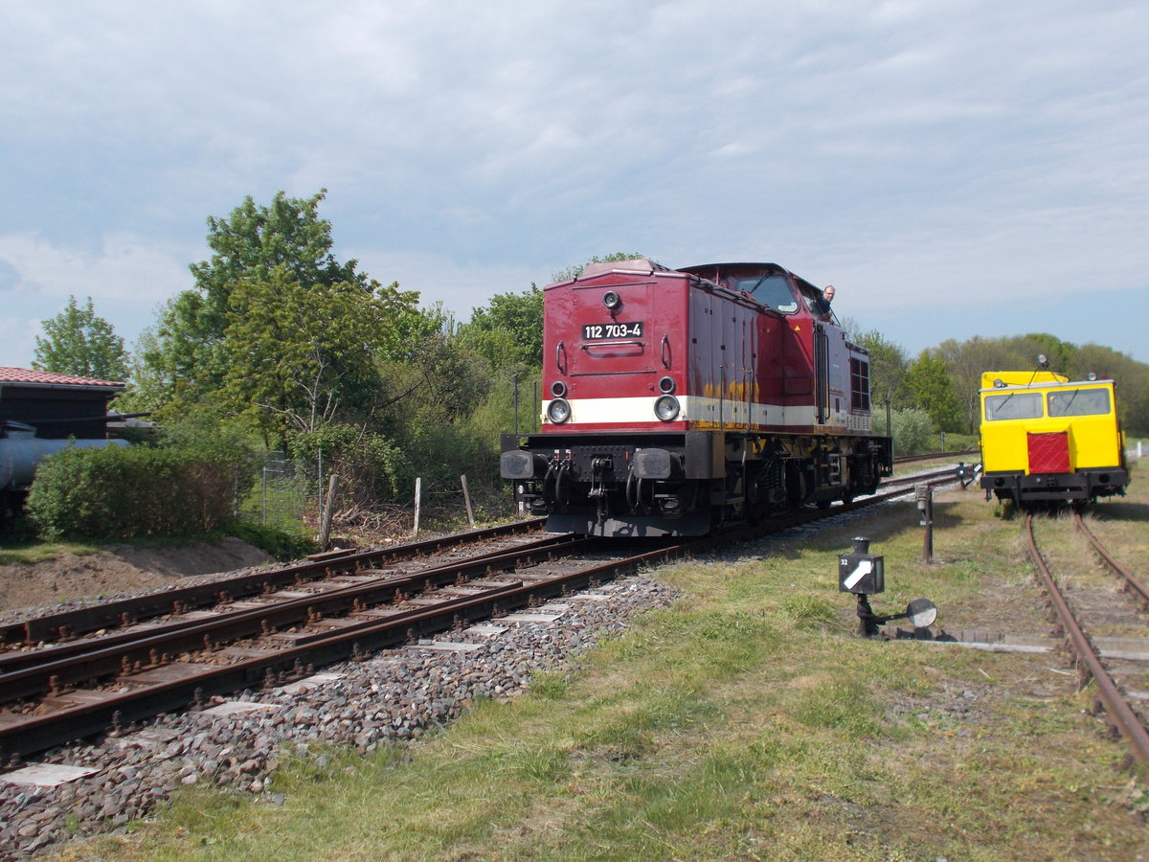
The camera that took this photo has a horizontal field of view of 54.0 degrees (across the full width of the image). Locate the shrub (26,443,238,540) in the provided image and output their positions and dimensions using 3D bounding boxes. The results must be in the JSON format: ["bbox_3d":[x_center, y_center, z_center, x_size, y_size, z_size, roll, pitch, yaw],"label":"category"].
[{"bbox_3d":[-6.475,0.896,16.500,3.000,1.410,1.500,0,-1,-27],"label":"shrub"}]

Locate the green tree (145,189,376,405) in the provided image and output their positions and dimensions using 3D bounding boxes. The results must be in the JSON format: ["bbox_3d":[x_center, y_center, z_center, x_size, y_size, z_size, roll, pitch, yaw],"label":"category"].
[{"bbox_3d":[-7.107,-1.828,25.500,5.200,7.310,5.000,0,-1,0],"label":"green tree"}]

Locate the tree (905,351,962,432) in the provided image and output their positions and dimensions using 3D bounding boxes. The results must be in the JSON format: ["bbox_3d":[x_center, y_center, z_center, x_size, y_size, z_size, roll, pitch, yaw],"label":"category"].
[{"bbox_3d":[24.784,-1.655,78.000,4.100,7.740,4.100,0,-1,0],"label":"tree"}]

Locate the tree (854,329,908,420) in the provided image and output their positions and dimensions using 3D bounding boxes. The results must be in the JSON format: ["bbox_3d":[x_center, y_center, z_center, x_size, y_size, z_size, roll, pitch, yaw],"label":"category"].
[{"bbox_3d":[18.798,-2.079,70.000,4.200,8.370,4.200,0,-1,0],"label":"tree"}]

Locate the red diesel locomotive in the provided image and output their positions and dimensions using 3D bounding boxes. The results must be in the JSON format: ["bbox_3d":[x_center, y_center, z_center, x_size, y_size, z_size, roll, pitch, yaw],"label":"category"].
[{"bbox_3d":[3.088,-0.614,19.787,3.000,4.250,14.240,-1,-1,25],"label":"red diesel locomotive"}]

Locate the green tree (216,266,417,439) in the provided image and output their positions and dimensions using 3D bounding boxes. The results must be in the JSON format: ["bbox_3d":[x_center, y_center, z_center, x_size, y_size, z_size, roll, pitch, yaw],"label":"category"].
[{"bbox_3d":[-4.852,-0.705,21.300,3.800,4.790,3.700,0,-1,0],"label":"green tree"}]

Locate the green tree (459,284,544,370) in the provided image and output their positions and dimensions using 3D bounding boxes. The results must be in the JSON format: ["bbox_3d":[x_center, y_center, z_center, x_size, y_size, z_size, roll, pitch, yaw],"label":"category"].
[{"bbox_3d":[-1.946,-1.246,33.000,3.300,6.100,3.300,0,-1,0],"label":"green tree"}]

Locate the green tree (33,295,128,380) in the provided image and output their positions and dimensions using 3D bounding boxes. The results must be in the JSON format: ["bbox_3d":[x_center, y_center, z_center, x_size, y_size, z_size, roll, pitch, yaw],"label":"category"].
[{"bbox_3d":[-14.871,-1.067,34.000,3.200,6.030,3.200,0,-1,0],"label":"green tree"}]

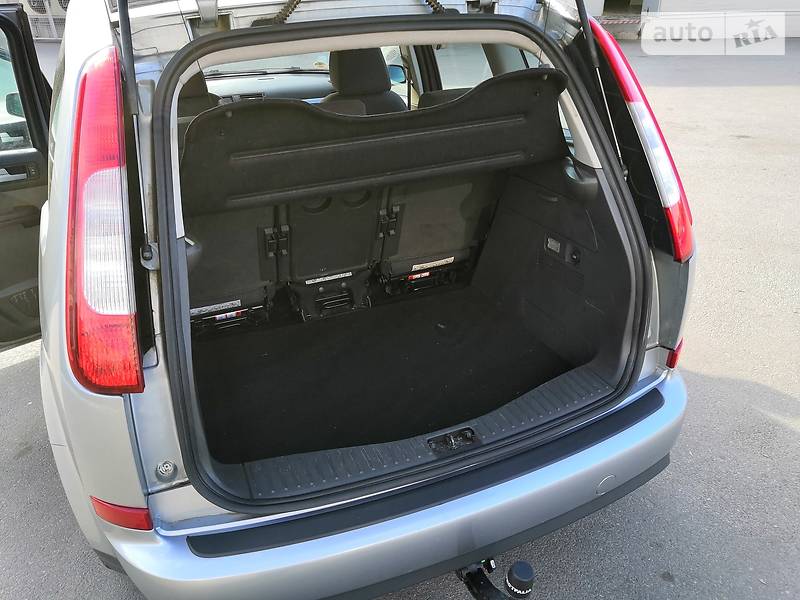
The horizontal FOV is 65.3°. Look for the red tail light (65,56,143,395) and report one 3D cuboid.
[{"bbox_3d":[-0.595,-0.149,1.236,0.150,0.690,0.150,-6,-3,4],"label":"red tail light"}]

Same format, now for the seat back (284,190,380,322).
[{"bbox_3d":[-0.263,-0.271,2.349,0.400,0.640,0.140,-13,46,-18],"label":"seat back"}]

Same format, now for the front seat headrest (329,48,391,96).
[{"bbox_3d":[-0.182,-1.027,2.774,0.265,0.215,0.120,-13,38,-18],"label":"front seat headrest"}]

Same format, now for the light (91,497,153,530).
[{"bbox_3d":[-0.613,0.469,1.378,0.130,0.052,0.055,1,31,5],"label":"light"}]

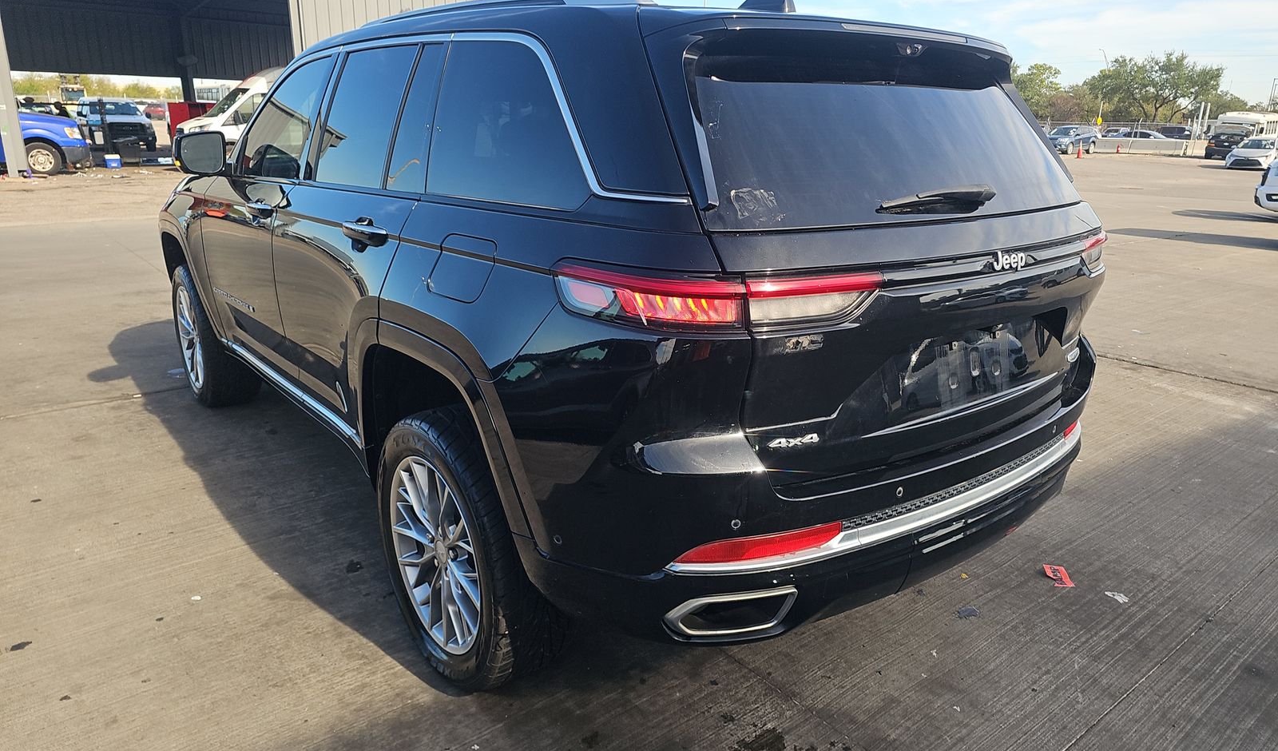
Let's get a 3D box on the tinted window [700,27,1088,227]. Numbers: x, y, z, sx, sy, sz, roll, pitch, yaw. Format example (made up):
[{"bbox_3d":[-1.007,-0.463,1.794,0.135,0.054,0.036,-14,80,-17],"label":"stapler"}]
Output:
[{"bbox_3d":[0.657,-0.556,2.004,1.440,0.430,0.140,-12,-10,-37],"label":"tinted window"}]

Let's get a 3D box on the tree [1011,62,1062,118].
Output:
[{"bbox_3d":[36.795,-25.514,79.334,8.000,8.000,8.000,8,18,23],"label":"tree"}]

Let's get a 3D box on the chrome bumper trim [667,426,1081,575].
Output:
[{"bbox_3d":[0.751,0.261,2.101,1.640,0.090,0.210,-12,21,-37],"label":"chrome bumper trim"}]

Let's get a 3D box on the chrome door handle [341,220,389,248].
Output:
[{"bbox_3d":[-0.721,-0.371,2.237,0.058,0.048,0.265,-12,21,-37],"label":"chrome door handle"}]

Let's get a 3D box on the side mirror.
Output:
[{"bbox_3d":[-1.827,-0.926,3.539,0.210,0.185,0.140,-12,21,-37],"label":"side mirror"}]

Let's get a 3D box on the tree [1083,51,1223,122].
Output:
[{"bbox_3d":[45.781,-24.813,75.831,11.800,8.700,11.500,10,19,28],"label":"tree"}]

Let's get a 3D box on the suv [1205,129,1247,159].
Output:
[{"bbox_3d":[36.131,-14.119,51.947,1.900,1.660,4.700,12,20,32],"label":"suv"}]

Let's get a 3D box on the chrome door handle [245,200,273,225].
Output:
[{"bbox_3d":[-1.330,-0.574,2.985,0.058,0.048,0.270,-12,21,-37],"label":"chrome door handle"}]

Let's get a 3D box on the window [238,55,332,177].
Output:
[{"bbox_3d":[-1.335,-0.953,3.204,0.060,0.480,0.800,11,7,-41],"label":"window"}]

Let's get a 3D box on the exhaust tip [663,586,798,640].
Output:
[{"bbox_3d":[0.196,0.509,1.819,0.285,0.085,0.080,-5,18,-20],"label":"exhaust tip"}]

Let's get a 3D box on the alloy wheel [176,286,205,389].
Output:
[{"bbox_3d":[-2.339,-0.217,4.613,0.200,0.555,0.555,-12,21,-37],"label":"alloy wheel"}]

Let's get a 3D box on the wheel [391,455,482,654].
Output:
[{"bbox_3d":[-0.483,0.469,2.353,0.200,0.545,0.545,-12,21,-37],"label":"wheel"}]

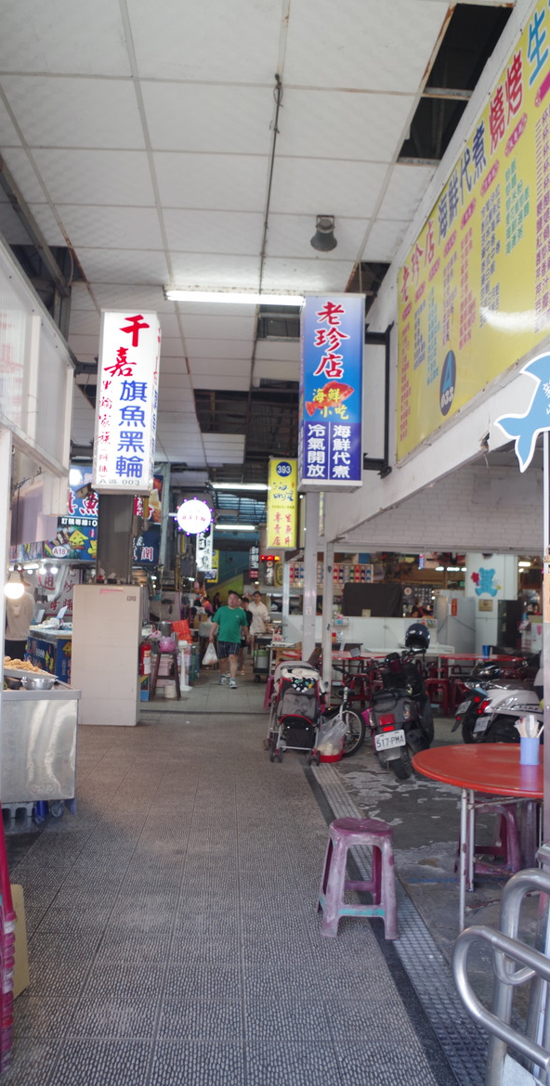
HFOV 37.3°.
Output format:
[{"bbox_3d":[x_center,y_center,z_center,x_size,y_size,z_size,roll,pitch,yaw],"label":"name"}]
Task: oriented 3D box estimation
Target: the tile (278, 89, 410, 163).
[{"bbox_3d":[0.307,-1.931,3.779,0.593,0.020,0.569,1,-4,-3],"label":"tile"}]

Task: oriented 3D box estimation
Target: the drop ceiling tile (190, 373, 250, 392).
[{"bbox_3d":[-0.550,-1.649,8.325,0.593,0.020,0.569,1,-4,-3],"label":"drop ceiling tile"}]

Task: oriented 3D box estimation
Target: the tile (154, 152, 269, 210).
[{"bbox_3d":[-0.327,-1.907,4.318,0.593,0.020,0.569,1,-4,-3],"label":"tile"}]

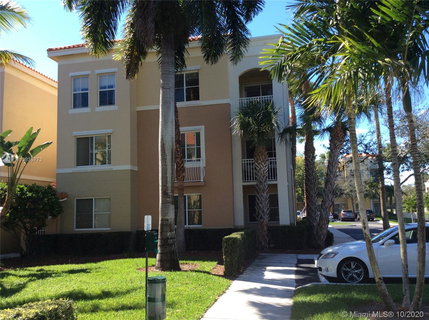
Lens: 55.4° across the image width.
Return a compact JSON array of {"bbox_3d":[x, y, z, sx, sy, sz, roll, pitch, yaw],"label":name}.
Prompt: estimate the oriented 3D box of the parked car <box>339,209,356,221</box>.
[{"bbox_3d":[17.137,7.110,52.868,1.830,1.550,4.600,-3,-7,12],"label":"parked car"}]

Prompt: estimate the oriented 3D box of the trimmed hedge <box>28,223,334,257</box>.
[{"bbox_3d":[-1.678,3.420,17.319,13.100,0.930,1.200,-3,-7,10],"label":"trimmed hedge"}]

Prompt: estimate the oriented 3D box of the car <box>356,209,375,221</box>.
[{"bbox_3d":[19.427,6.951,52.366,1.850,1.600,4.600,-3,-7,12],"label":"car"}]

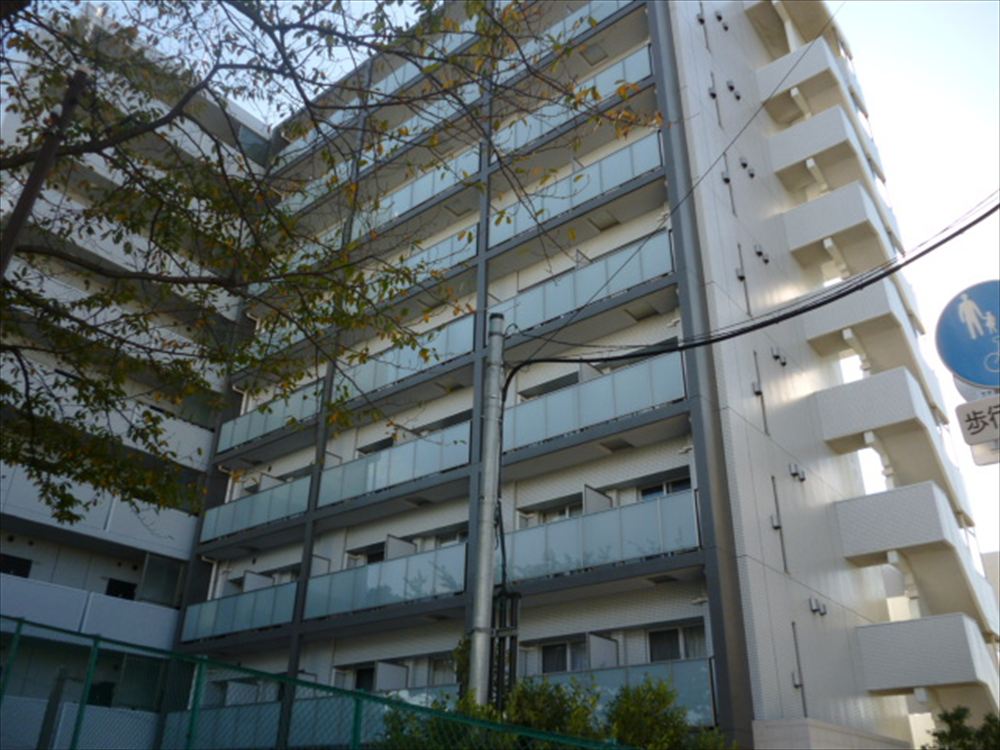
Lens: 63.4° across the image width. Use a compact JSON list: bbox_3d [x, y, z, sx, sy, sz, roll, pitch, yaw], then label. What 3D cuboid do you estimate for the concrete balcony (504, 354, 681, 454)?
[{"bbox_3d":[1.621,0.666,16.757,4.850,1.040,0.130,-21,-35,35],"label":"concrete balcony"}]

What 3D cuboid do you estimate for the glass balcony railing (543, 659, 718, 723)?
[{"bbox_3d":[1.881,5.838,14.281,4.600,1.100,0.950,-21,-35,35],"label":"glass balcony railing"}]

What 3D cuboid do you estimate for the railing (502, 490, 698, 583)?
[{"bbox_3d":[1.850,3.365,15.704,4.850,1.100,0.950,-21,-35,35],"label":"railing"}]

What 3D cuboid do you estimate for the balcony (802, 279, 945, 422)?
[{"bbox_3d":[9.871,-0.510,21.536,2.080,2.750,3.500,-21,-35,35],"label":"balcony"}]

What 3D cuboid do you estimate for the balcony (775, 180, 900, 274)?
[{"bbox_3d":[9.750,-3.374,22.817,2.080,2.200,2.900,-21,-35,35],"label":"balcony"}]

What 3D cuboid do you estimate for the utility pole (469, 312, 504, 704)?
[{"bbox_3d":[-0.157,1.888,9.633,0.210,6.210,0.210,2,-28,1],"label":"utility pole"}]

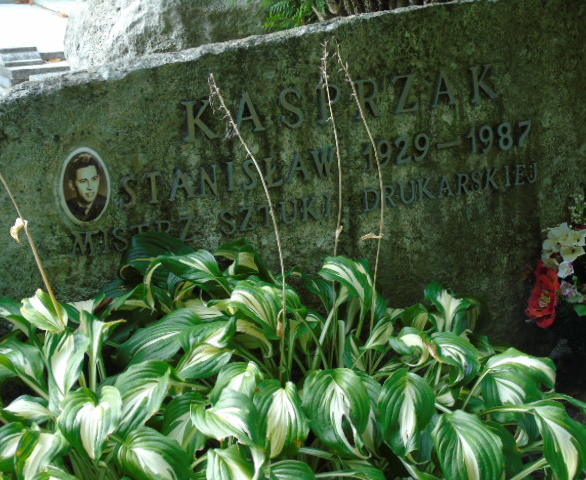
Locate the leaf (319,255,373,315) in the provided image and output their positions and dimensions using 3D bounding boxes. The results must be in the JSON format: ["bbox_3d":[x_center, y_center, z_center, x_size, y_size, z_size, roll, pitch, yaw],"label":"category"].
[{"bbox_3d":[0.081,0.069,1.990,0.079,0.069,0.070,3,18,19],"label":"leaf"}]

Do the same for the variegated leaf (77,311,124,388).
[{"bbox_3d":[-0.280,0.159,1.910,0.065,0.101,0.060,-6,17,-10],"label":"variegated leaf"}]

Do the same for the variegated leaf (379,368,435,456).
[{"bbox_3d":[0.171,0.258,1.960,0.078,0.126,0.060,-5,20,-5],"label":"variegated leaf"}]

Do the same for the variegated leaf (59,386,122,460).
[{"bbox_3d":[-0.284,0.257,1.840,0.084,0.105,0.042,-3,-16,-1],"label":"variegated leaf"}]

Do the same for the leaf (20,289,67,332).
[{"bbox_3d":[-0.397,0.112,2.090,0.071,0.065,0.050,-4,20,0],"label":"leaf"}]

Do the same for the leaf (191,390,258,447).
[{"bbox_3d":[-0.103,0.268,1.970,0.098,0.074,0.070,-4,20,0],"label":"leaf"}]

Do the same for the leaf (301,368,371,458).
[{"bbox_3d":[0.059,0.237,1.790,0.093,0.105,0.075,-4,17,-5],"label":"leaf"}]

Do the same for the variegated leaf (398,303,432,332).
[{"bbox_3d":[0.197,0.132,2.130,0.055,0.035,0.070,4,49,4],"label":"variegated leaf"}]

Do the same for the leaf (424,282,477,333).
[{"bbox_3d":[0.240,0.103,2.000,0.080,0.056,0.070,-4,17,-5],"label":"leaf"}]

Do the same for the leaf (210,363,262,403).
[{"bbox_3d":[-0.078,0.205,1.840,0.076,0.046,0.070,1,17,14],"label":"leaf"}]

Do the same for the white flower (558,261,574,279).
[{"bbox_3d":[0.473,0.051,2.280,0.028,0.031,0.016,-2,24,-5],"label":"white flower"}]

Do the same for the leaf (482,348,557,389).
[{"bbox_3d":[0.357,0.203,2.070,0.102,0.048,0.080,-9,20,-14],"label":"leaf"}]

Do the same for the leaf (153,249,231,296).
[{"bbox_3d":[-0.163,0.053,2.130,0.120,0.055,0.070,-15,30,-17],"label":"leaf"}]

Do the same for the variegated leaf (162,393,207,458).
[{"bbox_3d":[-0.150,0.259,1.810,0.061,0.078,0.070,5,18,24],"label":"variegated leaf"}]

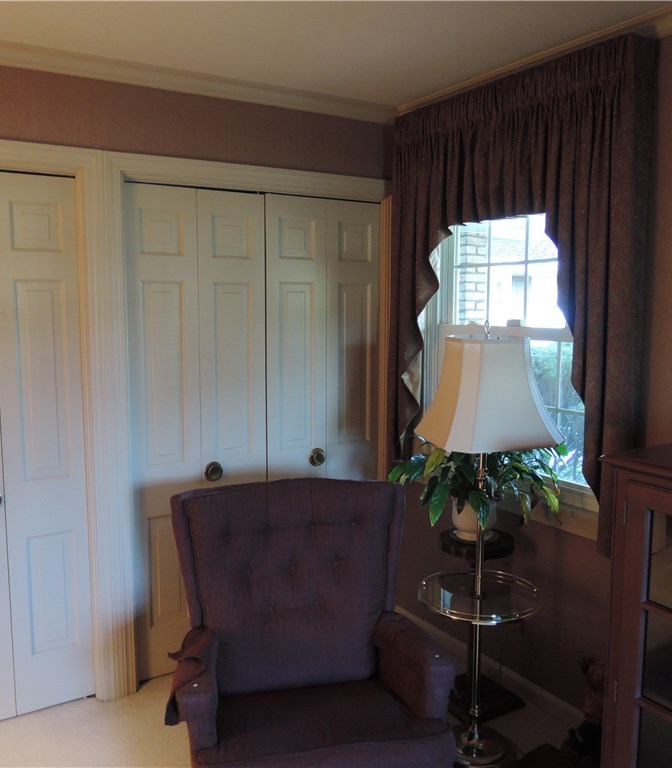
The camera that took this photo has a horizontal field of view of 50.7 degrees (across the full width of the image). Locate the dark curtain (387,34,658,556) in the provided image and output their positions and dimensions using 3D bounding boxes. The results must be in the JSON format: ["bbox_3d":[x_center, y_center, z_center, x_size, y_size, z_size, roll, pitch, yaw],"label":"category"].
[{"bbox_3d":[0.605,-0.304,2.731,0.150,1.630,1.230,-4,8,-31],"label":"dark curtain"}]

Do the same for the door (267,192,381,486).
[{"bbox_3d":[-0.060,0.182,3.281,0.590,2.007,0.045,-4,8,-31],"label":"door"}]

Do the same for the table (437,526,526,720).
[{"bbox_3d":[0.555,0.934,2.784,0.290,0.670,0.290,0,7,0],"label":"table"}]

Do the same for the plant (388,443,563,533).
[{"bbox_3d":[0.521,0.401,2.691,0.500,0.410,0.600,-4,8,-31],"label":"plant"}]

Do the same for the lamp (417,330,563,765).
[{"bbox_3d":[0.484,0.553,2.393,0.450,1.520,0.450,-2,7,-15],"label":"lamp"}]

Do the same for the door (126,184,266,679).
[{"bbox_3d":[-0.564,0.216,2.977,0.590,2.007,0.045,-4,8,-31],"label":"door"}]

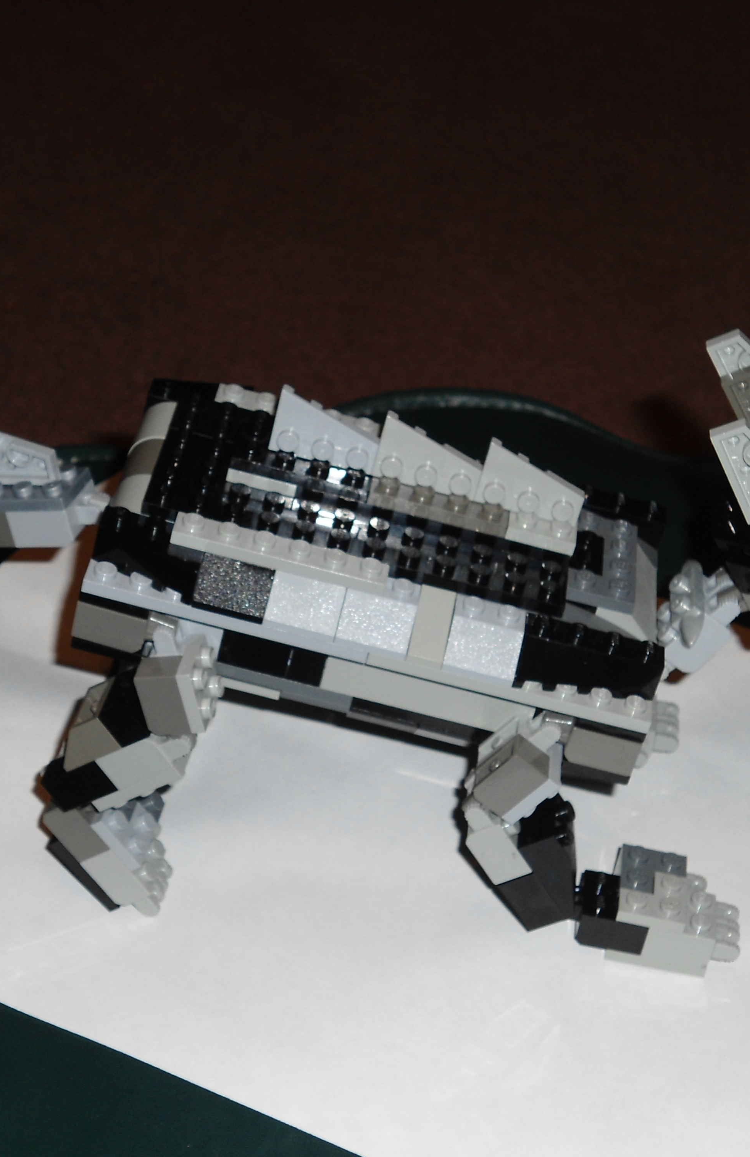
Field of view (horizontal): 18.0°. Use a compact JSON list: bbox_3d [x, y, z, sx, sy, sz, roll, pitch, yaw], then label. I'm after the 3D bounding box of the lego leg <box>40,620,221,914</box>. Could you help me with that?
[{"bbox_3d":[-0.055,0.040,0.554,0.042,0.087,0.024,6,34,4],"label":"lego leg"}]

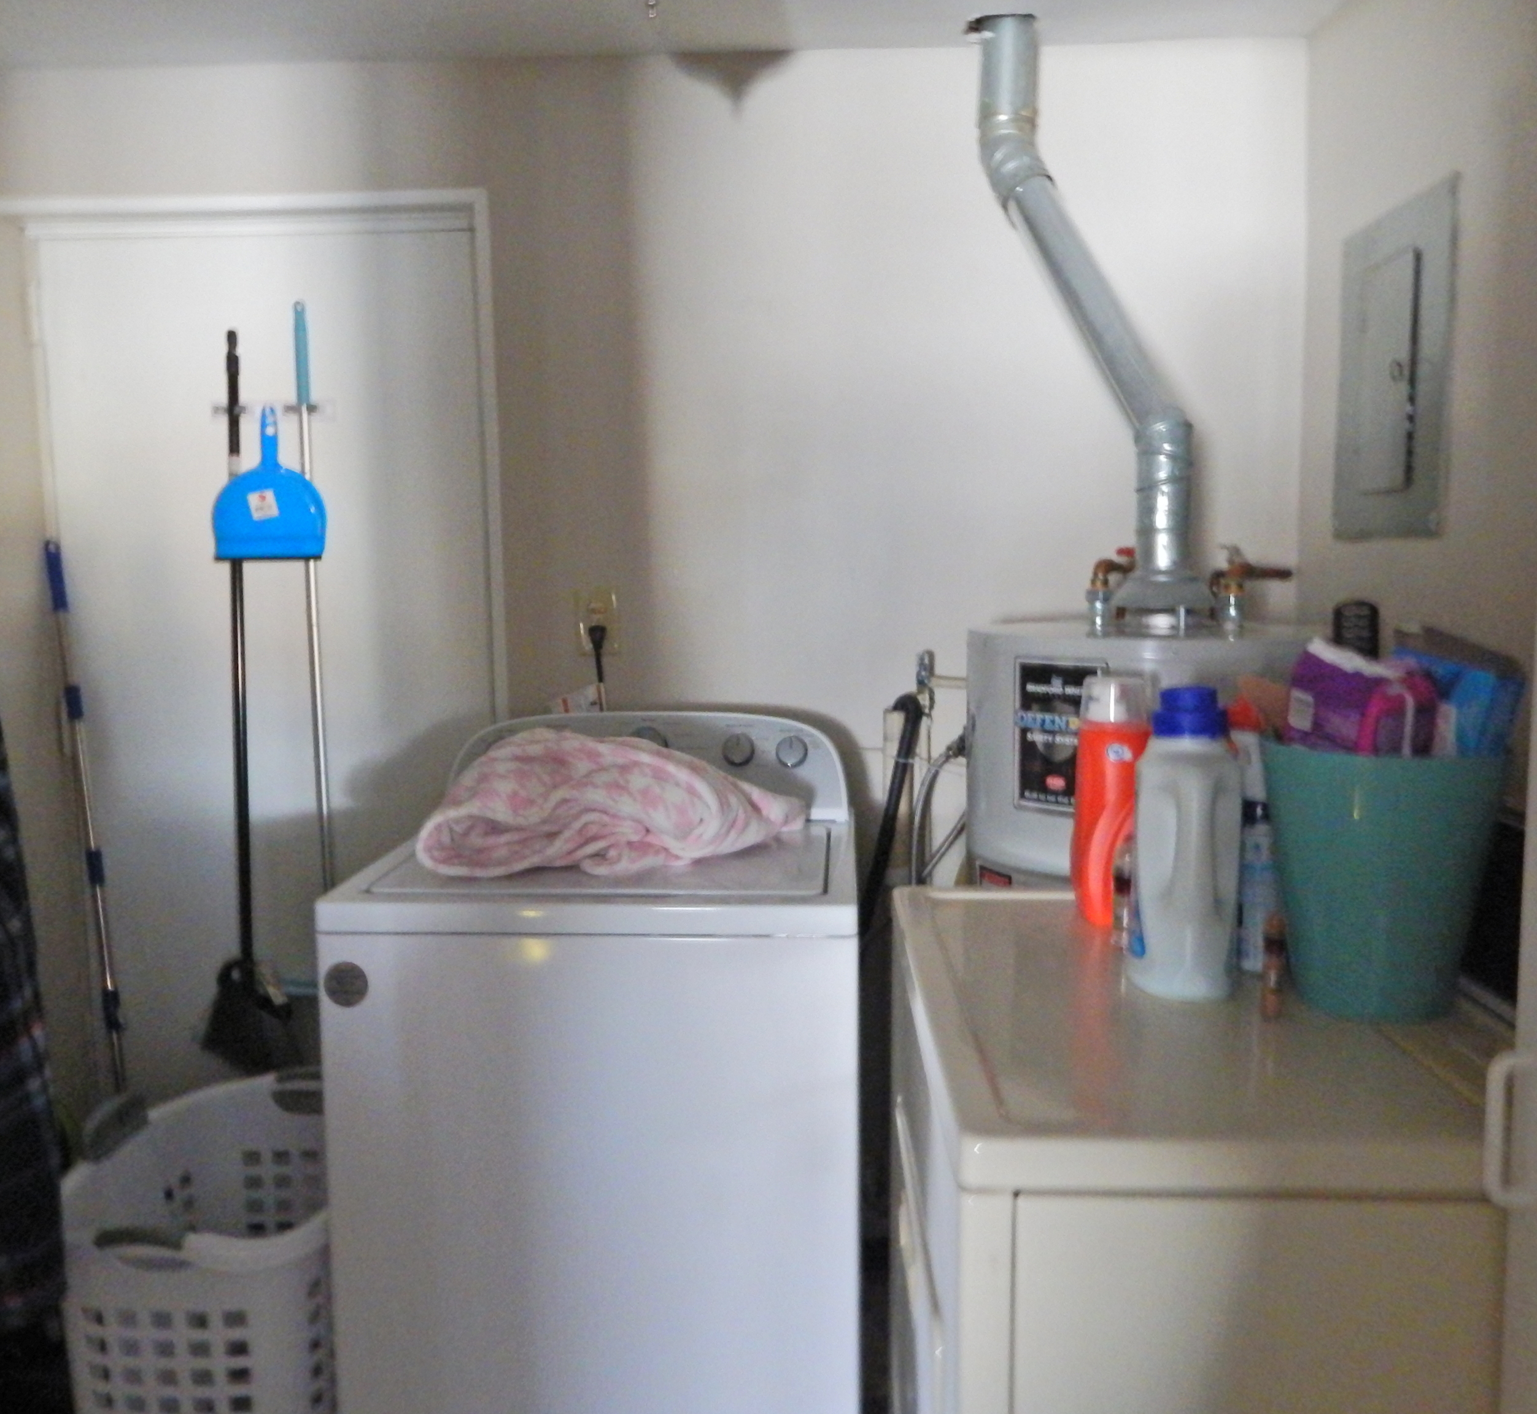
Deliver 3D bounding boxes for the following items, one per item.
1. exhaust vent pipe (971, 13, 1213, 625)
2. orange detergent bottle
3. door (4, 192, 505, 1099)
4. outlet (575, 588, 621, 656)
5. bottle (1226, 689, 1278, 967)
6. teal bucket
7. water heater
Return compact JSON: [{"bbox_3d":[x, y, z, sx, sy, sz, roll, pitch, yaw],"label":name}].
[{"bbox_3d":[0.551,-0.676,2.031,0.325,1.075,0.441,-1,6,1],"label":"exhaust vent pipe"},{"bbox_3d":[0.408,0.111,1.420,0.105,0.290,0.080,2,7,21],"label":"orange detergent bottle"},{"bbox_3d":[-0.991,0.046,2.422,0.926,2.058,0.070,-1,6,1],"label":"door"},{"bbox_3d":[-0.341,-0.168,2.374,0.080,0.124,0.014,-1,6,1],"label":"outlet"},{"bbox_3d":[0.505,0.131,1.260,0.082,0.283,0.060,-4,7,-25],"label":"bottle"},{"bbox_3d":[0.590,0.158,1.160,0.211,0.250,0.211,3,7,27],"label":"teal bucket"},{"bbox_3d":[0.645,0.487,2.009,0.624,1.235,0.624,-7,9,-43],"label":"water heater"}]

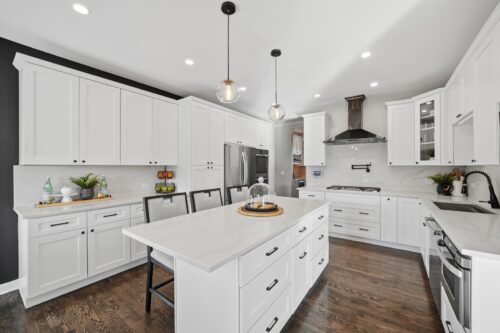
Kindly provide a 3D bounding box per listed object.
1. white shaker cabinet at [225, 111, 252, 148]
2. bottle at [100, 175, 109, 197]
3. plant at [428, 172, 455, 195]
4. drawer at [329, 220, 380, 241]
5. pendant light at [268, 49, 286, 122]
[{"bbox_3d":[-0.465,-0.800,4.340,0.610,0.640,0.930,0,0,39],"label":"white shaker cabinet"},{"bbox_3d":[-2.130,0.292,2.645,0.080,0.310,0.080,0,0,39],"label":"bottle"},{"bbox_3d":[3.180,0.285,3.000,0.300,0.370,0.300,0,0,33],"label":"plant"},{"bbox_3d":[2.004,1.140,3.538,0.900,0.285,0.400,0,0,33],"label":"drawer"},{"bbox_3d":[0.329,-0.970,2.200,0.205,0.870,0.205,0,0,0],"label":"pendant light"}]

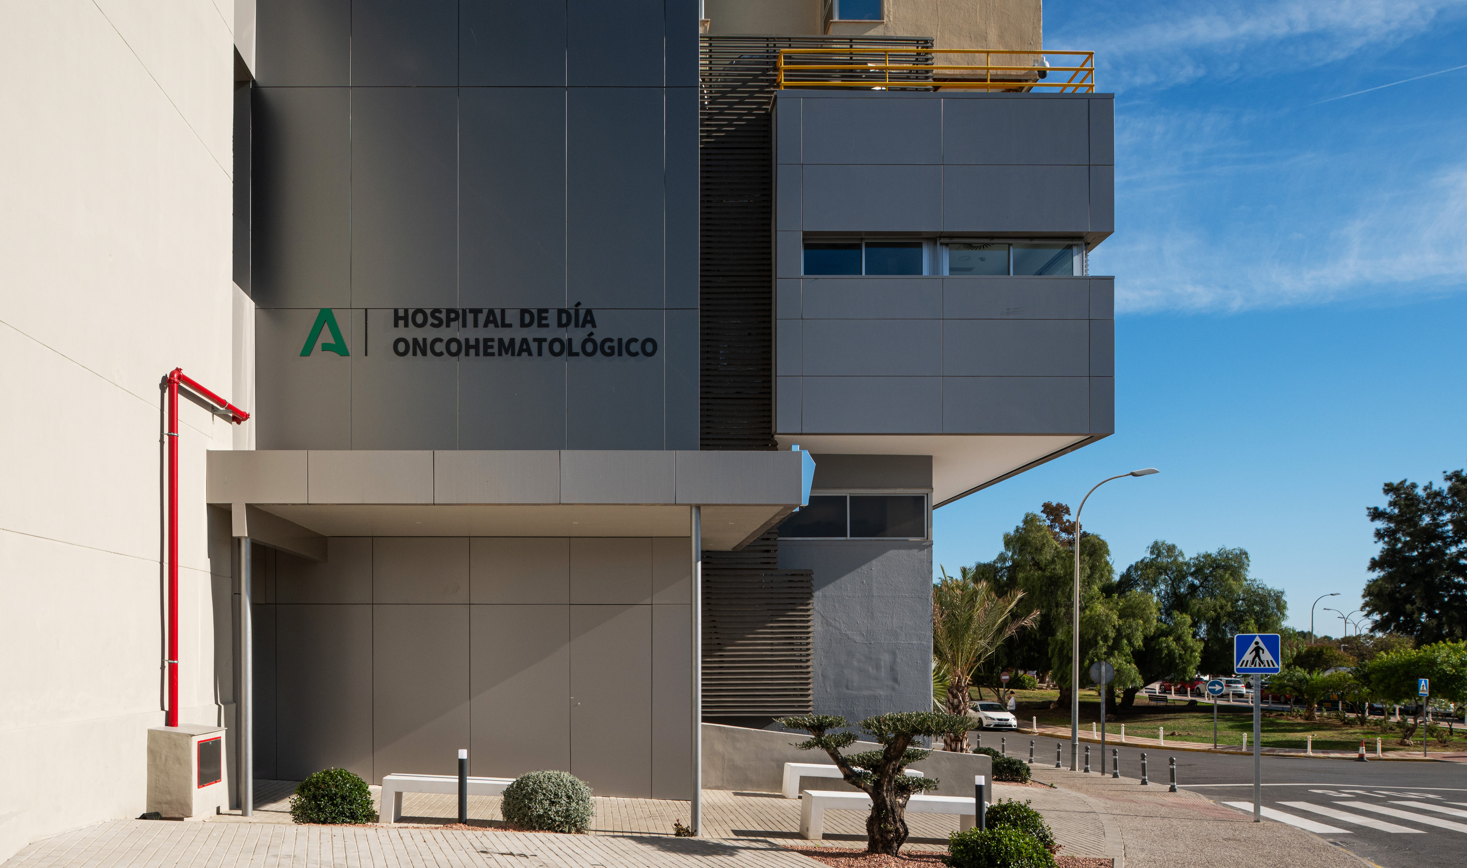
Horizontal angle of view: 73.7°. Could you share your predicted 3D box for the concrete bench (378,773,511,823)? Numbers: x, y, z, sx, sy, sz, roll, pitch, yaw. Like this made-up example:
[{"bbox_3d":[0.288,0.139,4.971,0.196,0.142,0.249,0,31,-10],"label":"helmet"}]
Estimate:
[{"bbox_3d":[-2.610,3.730,9.950,1.850,0.460,0.420,0,0,0],"label":"concrete bench"}]

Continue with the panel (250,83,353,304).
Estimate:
[{"bbox_3d":[-5.208,-2.835,11.780,1.205,2.666,0.060,0,0,0],"label":"panel"}]

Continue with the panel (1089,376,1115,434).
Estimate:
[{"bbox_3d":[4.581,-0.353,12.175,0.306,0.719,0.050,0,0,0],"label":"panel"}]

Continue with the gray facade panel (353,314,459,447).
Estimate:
[{"bbox_3d":[-3.955,-0.590,11.780,1.294,1.784,0.060,0,0,0],"label":"gray facade panel"}]

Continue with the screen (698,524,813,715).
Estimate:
[{"bbox_3d":[0.302,2.750,14.360,1.726,2.750,0.120,0,-2,0],"label":"screen"}]

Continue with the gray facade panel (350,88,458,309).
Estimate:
[{"bbox_3d":[-3.834,-2.747,11.430,1.269,2.580,0.060,0,-2,0],"label":"gray facade panel"}]

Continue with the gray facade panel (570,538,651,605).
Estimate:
[{"bbox_3d":[-1.385,1.552,11.125,0.937,0.748,0.050,0,0,0],"label":"gray facade panel"}]

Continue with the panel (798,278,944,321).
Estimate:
[{"bbox_3d":[1.918,-1.868,13.525,1.938,0.570,0.050,0,0,0],"label":"panel"}]

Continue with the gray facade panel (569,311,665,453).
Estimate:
[{"bbox_3d":[-1.360,-0.583,11.375,1.144,1.723,0.050,0,0,0],"label":"gray facade panel"}]

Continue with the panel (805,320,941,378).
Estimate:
[{"bbox_3d":[1.907,-1.170,13.395,1.927,0.784,0.050,0,0,0],"label":"panel"}]

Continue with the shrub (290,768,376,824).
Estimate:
[{"bbox_3d":[-4.157,3.755,10.150,0.904,0.583,0.900,0,0,0],"label":"shrub"}]

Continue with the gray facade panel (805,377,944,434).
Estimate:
[{"bbox_3d":[1.918,-0.388,13.525,1.938,0.807,0.050,0,0,0],"label":"gray facade panel"}]

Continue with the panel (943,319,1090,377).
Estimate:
[{"bbox_3d":[3.987,-1.205,13.830,2.070,0.825,0.060,0,-2,0],"label":"panel"}]

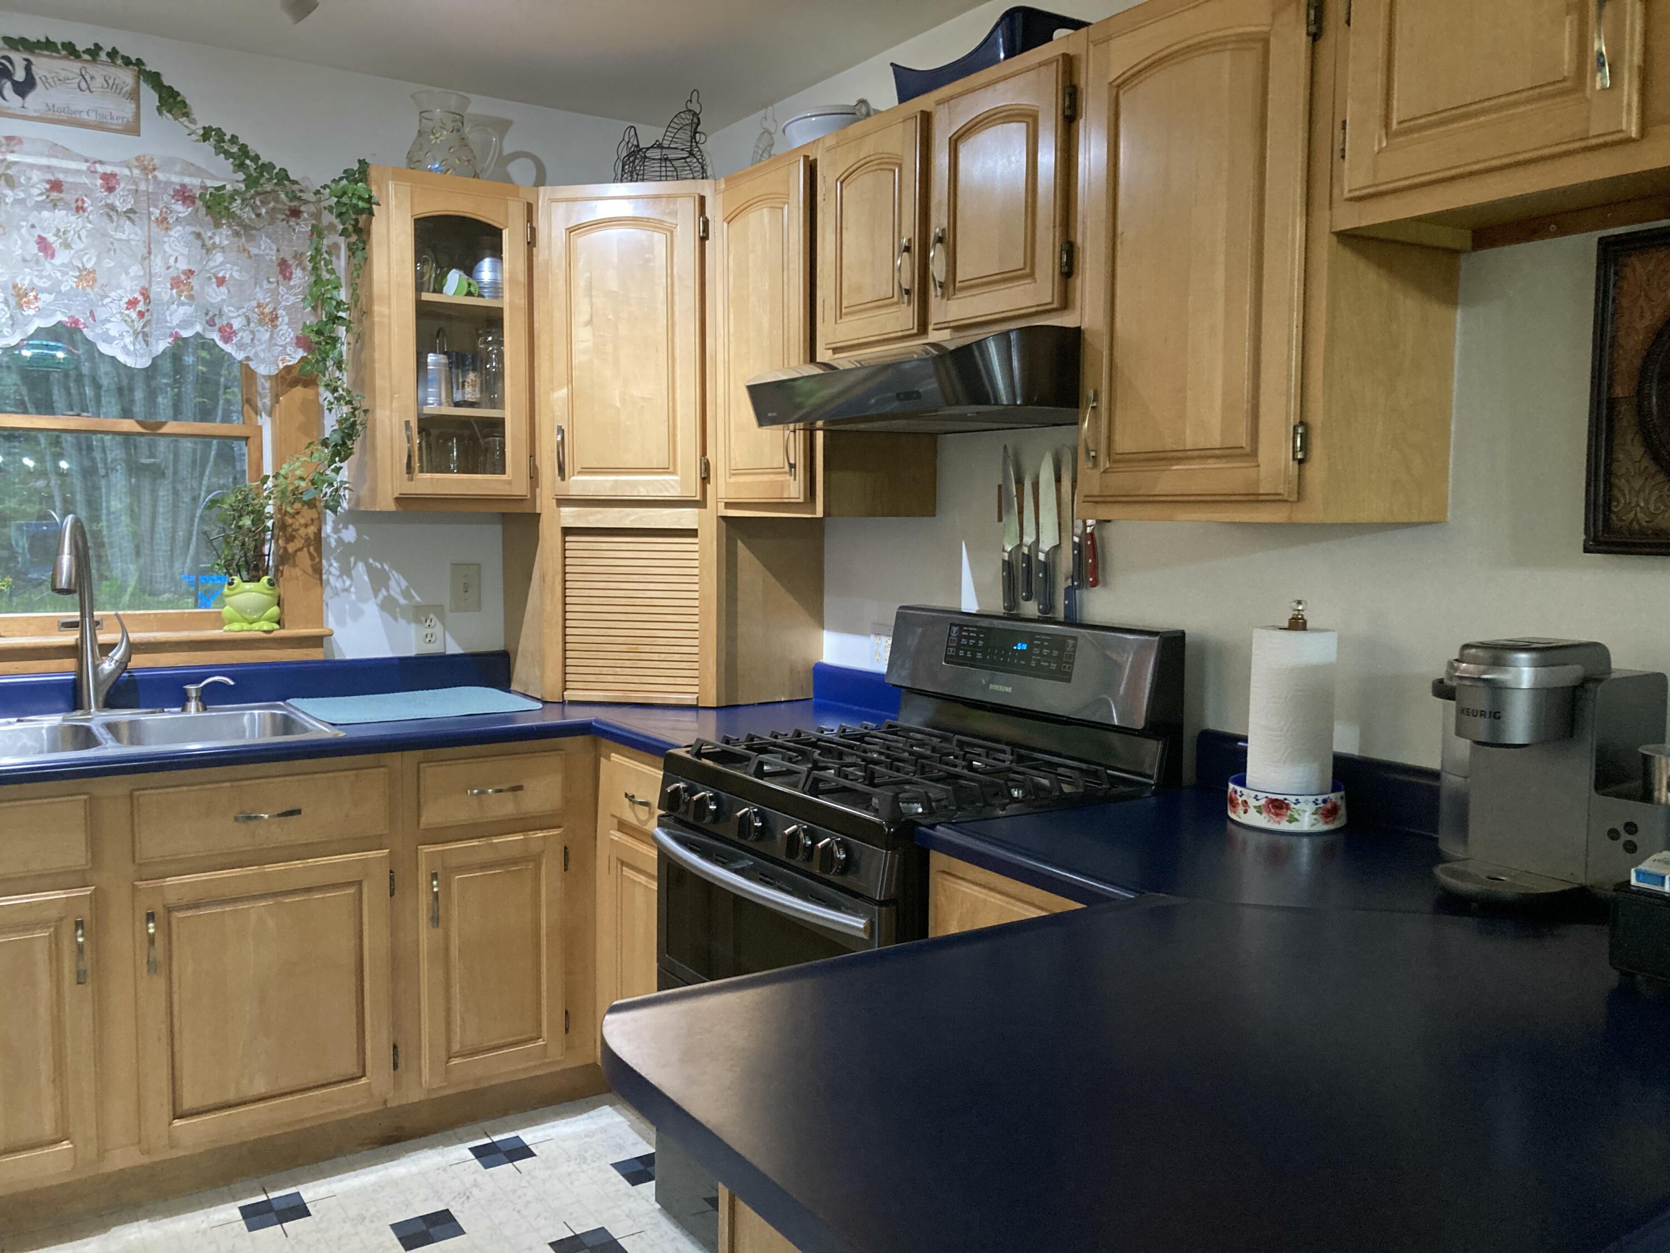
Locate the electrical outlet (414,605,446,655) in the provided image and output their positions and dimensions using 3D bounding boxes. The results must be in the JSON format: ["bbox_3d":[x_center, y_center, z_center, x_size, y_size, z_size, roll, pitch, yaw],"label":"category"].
[{"bbox_3d":[-1.038,0.009,3.462,0.075,0.121,0.012,-3,6,-33],"label":"electrical outlet"}]

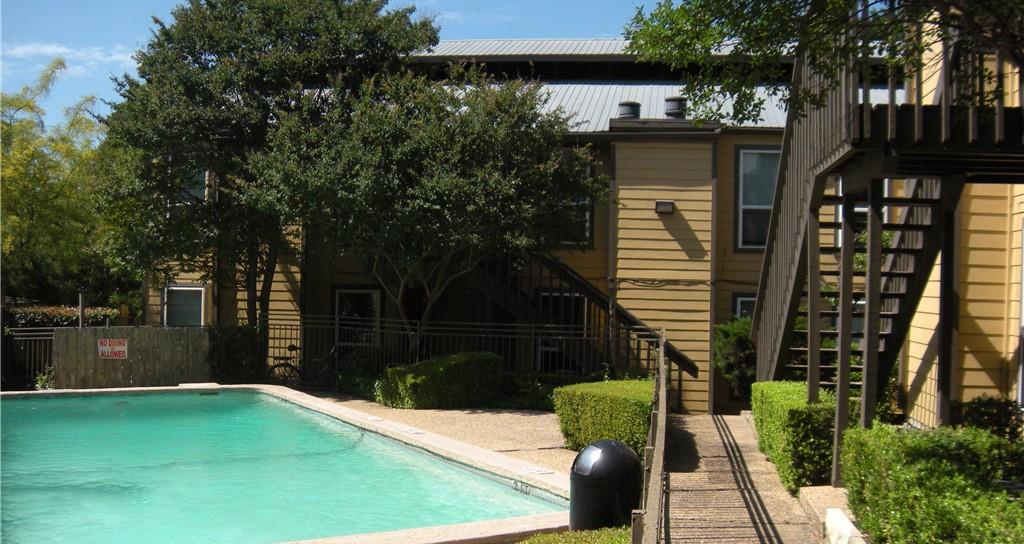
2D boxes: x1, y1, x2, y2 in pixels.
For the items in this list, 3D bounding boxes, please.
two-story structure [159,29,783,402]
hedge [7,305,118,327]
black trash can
[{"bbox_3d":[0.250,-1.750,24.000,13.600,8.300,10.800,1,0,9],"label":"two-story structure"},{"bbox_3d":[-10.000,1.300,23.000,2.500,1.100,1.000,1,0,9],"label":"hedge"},{"bbox_3d":[0.690,1.660,7.550,0.530,0.870,0.530,1,0,0],"label":"black trash can"}]

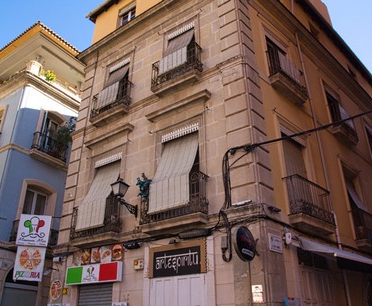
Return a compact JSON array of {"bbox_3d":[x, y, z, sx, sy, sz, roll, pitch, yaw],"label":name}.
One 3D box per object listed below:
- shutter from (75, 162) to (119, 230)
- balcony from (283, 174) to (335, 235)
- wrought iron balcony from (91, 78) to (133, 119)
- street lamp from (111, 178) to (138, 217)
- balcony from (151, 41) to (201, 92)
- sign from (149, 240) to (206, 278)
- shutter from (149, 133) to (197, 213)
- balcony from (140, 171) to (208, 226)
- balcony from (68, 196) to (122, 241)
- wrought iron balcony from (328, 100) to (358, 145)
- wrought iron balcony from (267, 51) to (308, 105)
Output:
[{"bbox_3d":[-2.698,1.291,10.699,1.280,2.230,0.460,-18,-32,31],"label":"shutter"},{"bbox_3d":[3.210,1.395,8.849,1.848,1.210,0.395,23,-34,-39],"label":"balcony"},{"bbox_3d":[-2.672,-1.828,12.297,1.660,1.000,0.360,-18,-32,31],"label":"wrought iron balcony"},{"bbox_3d":[-1.660,1.212,9.534,0.400,0.950,0.930,-18,-32,31],"label":"street lamp"},{"bbox_3d":[-0.276,-2.405,10.442,1.672,1.252,0.395,-17,-30,31],"label":"balcony"},{"bbox_3d":[-0.232,2.577,8.322,1.646,0.748,0.067,-17,-30,31],"label":"sign"},{"bbox_3d":[-0.325,0.469,9.158,1.319,2.184,0.487,-17,-30,31],"label":"shutter"},{"bbox_3d":[-0.318,1.236,8.790,1.880,1.030,0.420,-18,-32,31],"label":"balcony"},{"bbox_3d":[-2.658,2.086,10.206,1.831,1.235,0.395,-17,-30,31],"label":"balcony"},{"bbox_3d":[5.984,-1.028,13.069,1.495,1.394,0.395,23,-34,-39],"label":"wrought iron balcony"},{"bbox_3d":[3.130,-2.303,10.567,1.638,1.369,0.395,23,-34,-39],"label":"wrought iron balcony"}]

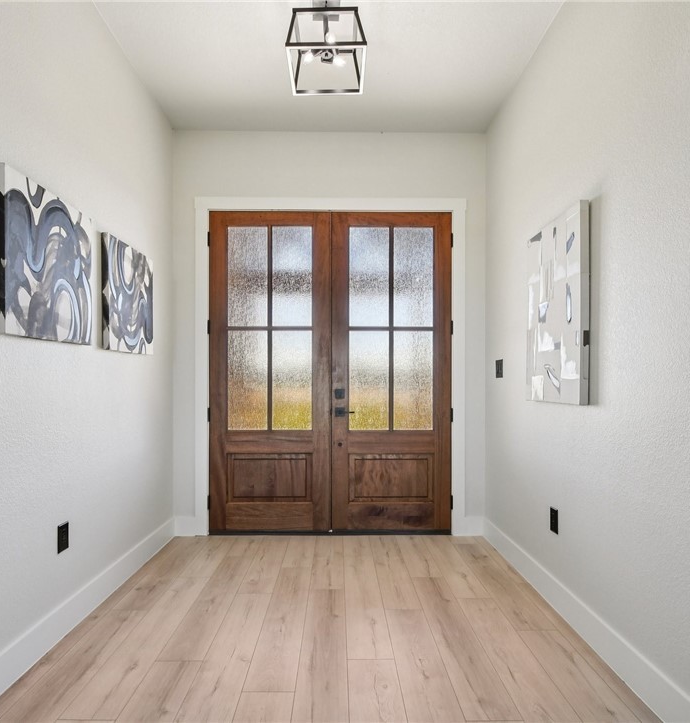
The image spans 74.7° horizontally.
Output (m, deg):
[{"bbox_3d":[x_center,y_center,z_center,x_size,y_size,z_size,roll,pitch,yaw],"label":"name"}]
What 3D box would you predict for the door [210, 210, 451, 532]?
[{"bbox_3d":[-0.106,0.087,3.430,1.829,2.426,0.050,0,-2,-1],"label":"door"}]

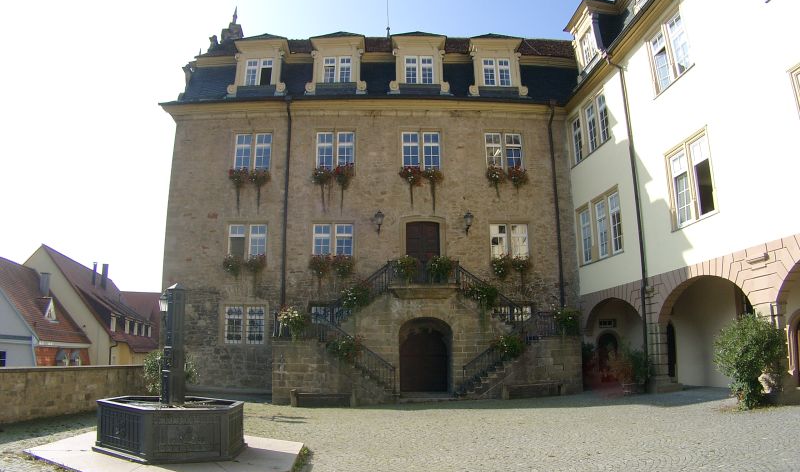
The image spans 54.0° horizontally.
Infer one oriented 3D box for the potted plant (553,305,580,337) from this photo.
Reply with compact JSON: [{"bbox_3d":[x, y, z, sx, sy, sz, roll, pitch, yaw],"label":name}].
[{"bbox_3d":[6.027,3.112,28.446,1.020,1.040,0.700,0,-9,-2],"label":"potted plant"}]

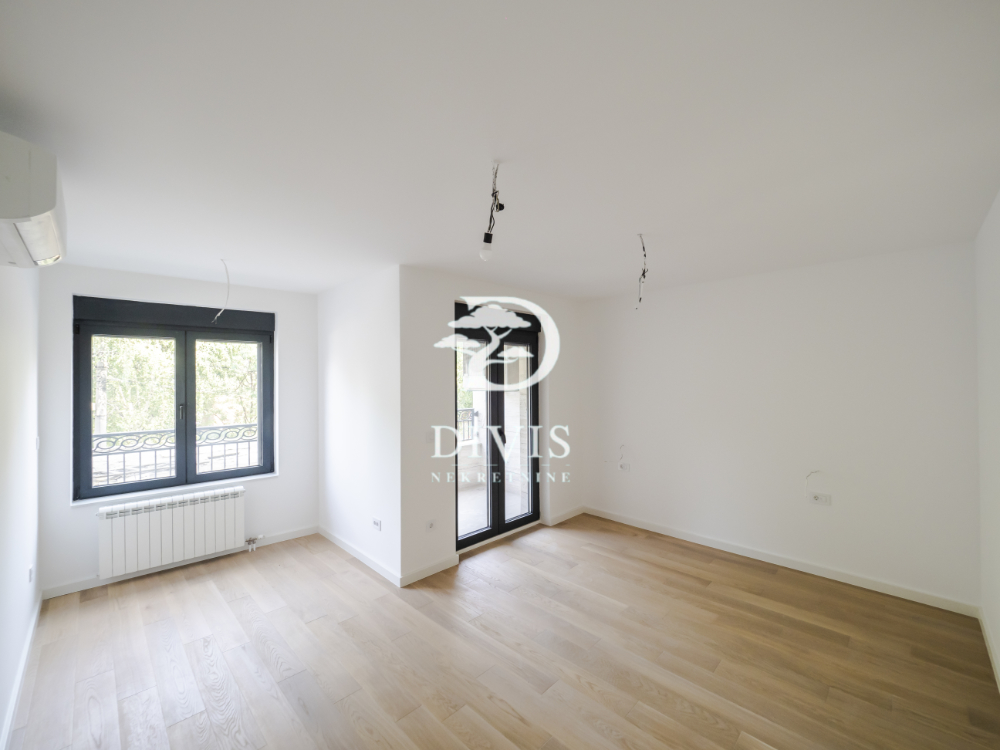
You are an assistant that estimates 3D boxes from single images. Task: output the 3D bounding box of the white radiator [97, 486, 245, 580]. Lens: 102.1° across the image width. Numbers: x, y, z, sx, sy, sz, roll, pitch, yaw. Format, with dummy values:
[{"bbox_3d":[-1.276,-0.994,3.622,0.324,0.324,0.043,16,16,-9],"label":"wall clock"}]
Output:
[{"bbox_3d":[-2.985,1.412,3.745,1.050,0.585,0.100,0,0,-40],"label":"white radiator"}]

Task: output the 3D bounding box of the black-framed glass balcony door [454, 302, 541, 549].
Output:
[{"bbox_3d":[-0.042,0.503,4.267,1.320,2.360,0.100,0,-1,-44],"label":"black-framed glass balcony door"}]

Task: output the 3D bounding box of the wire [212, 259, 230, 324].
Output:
[{"bbox_3d":[-2.170,-0.648,3.150,0.115,0.500,0.060,0,0,-40],"label":"wire"}]

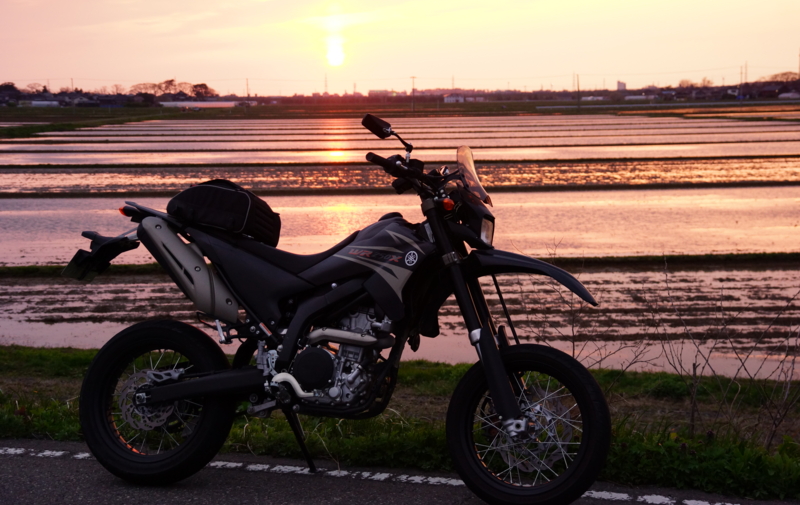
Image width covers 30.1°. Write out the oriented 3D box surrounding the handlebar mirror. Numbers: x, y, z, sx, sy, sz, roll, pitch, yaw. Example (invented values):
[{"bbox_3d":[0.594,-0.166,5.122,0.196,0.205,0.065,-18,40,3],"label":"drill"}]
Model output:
[{"bbox_3d":[-0.080,-0.438,5.177,0.030,0.058,0.115,10,-9,42],"label":"handlebar mirror"}]

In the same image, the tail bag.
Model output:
[{"bbox_3d":[-0.670,-0.160,5.687,0.345,0.185,0.285,14,-8,20],"label":"tail bag"}]

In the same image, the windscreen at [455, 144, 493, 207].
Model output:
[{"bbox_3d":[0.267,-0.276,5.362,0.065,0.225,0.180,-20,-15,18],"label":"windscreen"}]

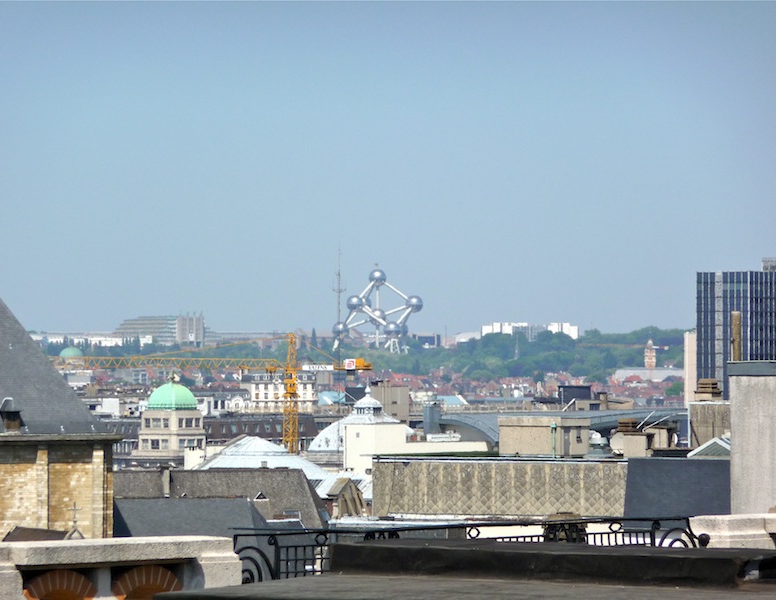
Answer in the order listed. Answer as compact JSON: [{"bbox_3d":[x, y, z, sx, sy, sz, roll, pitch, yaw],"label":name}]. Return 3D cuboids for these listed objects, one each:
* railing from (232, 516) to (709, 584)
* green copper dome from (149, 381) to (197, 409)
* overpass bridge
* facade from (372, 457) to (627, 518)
[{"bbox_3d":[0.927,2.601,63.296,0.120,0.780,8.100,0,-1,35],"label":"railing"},{"bbox_3d":[-36.633,16.285,1100.000,8.100,5.000,8.100,0,-1,0],"label":"green copper dome"},{"bbox_3d":[16.049,12.216,620.000,24.300,4.200,9.000,0,-1,0],"label":"overpass bridge"},{"bbox_3d":[6.548,11.011,380.000,15.200,3.400,3.000,0,-1,28],"label":"facade"}]

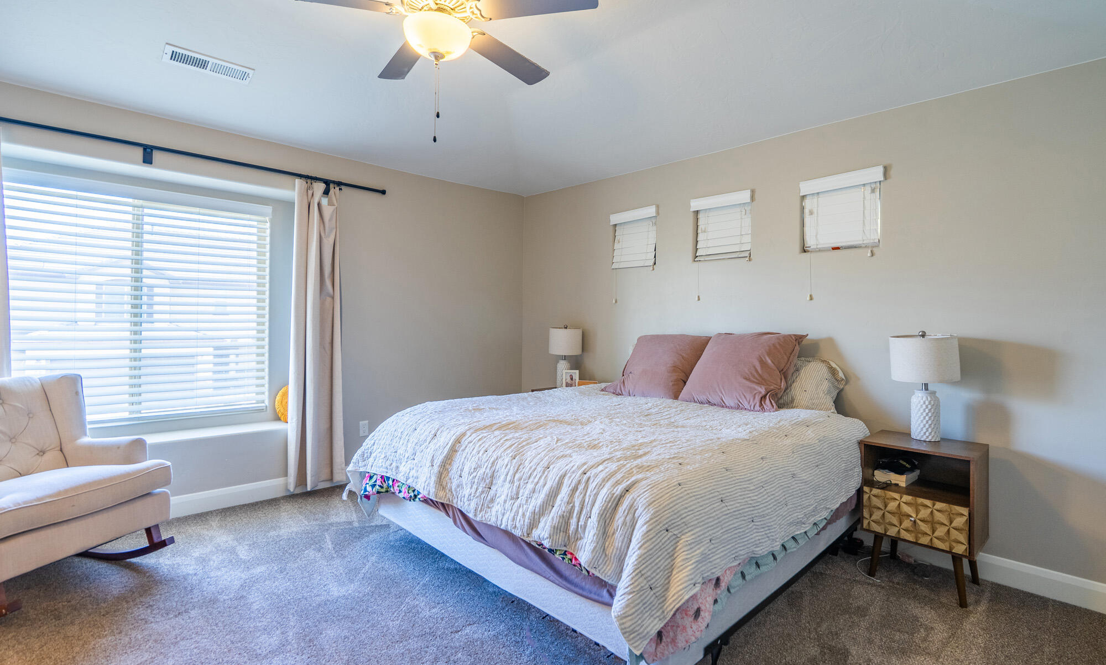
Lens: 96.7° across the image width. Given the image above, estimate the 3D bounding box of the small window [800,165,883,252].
[{"bbox_3d":[1.678,-0.696,2.871,0.104,0.434,0.434,0,1,-43],"label":"small window"}]

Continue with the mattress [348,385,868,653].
[{"bbox_3d":[0.288,0.651,2.666,1.874,0.508,1.997,0,1,-43],"label":"mattress"}]

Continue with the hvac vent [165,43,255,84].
[{"bbox_3d":[-1.915,-1.495,2.746,0.406,0.022,0.141,0,-17,-43],"label":"hvac vent"}]

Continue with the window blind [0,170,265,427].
[{"bbox_3d":[-2.654,-0.181,3.150,1.501,1.494,0.104,0,1,-43],"label":"window blind"}]

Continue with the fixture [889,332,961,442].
[{"bbox_3d":[1.857,0.267,2.446,0.277,0.539,0.277,0,1,-43],"label":"fixture"}]

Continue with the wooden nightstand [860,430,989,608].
[{"bbox_3d":[1.811,0.881,2.420,0.386,0.670,0.441,0,1,-43],"label":"wooden nightstand"}]

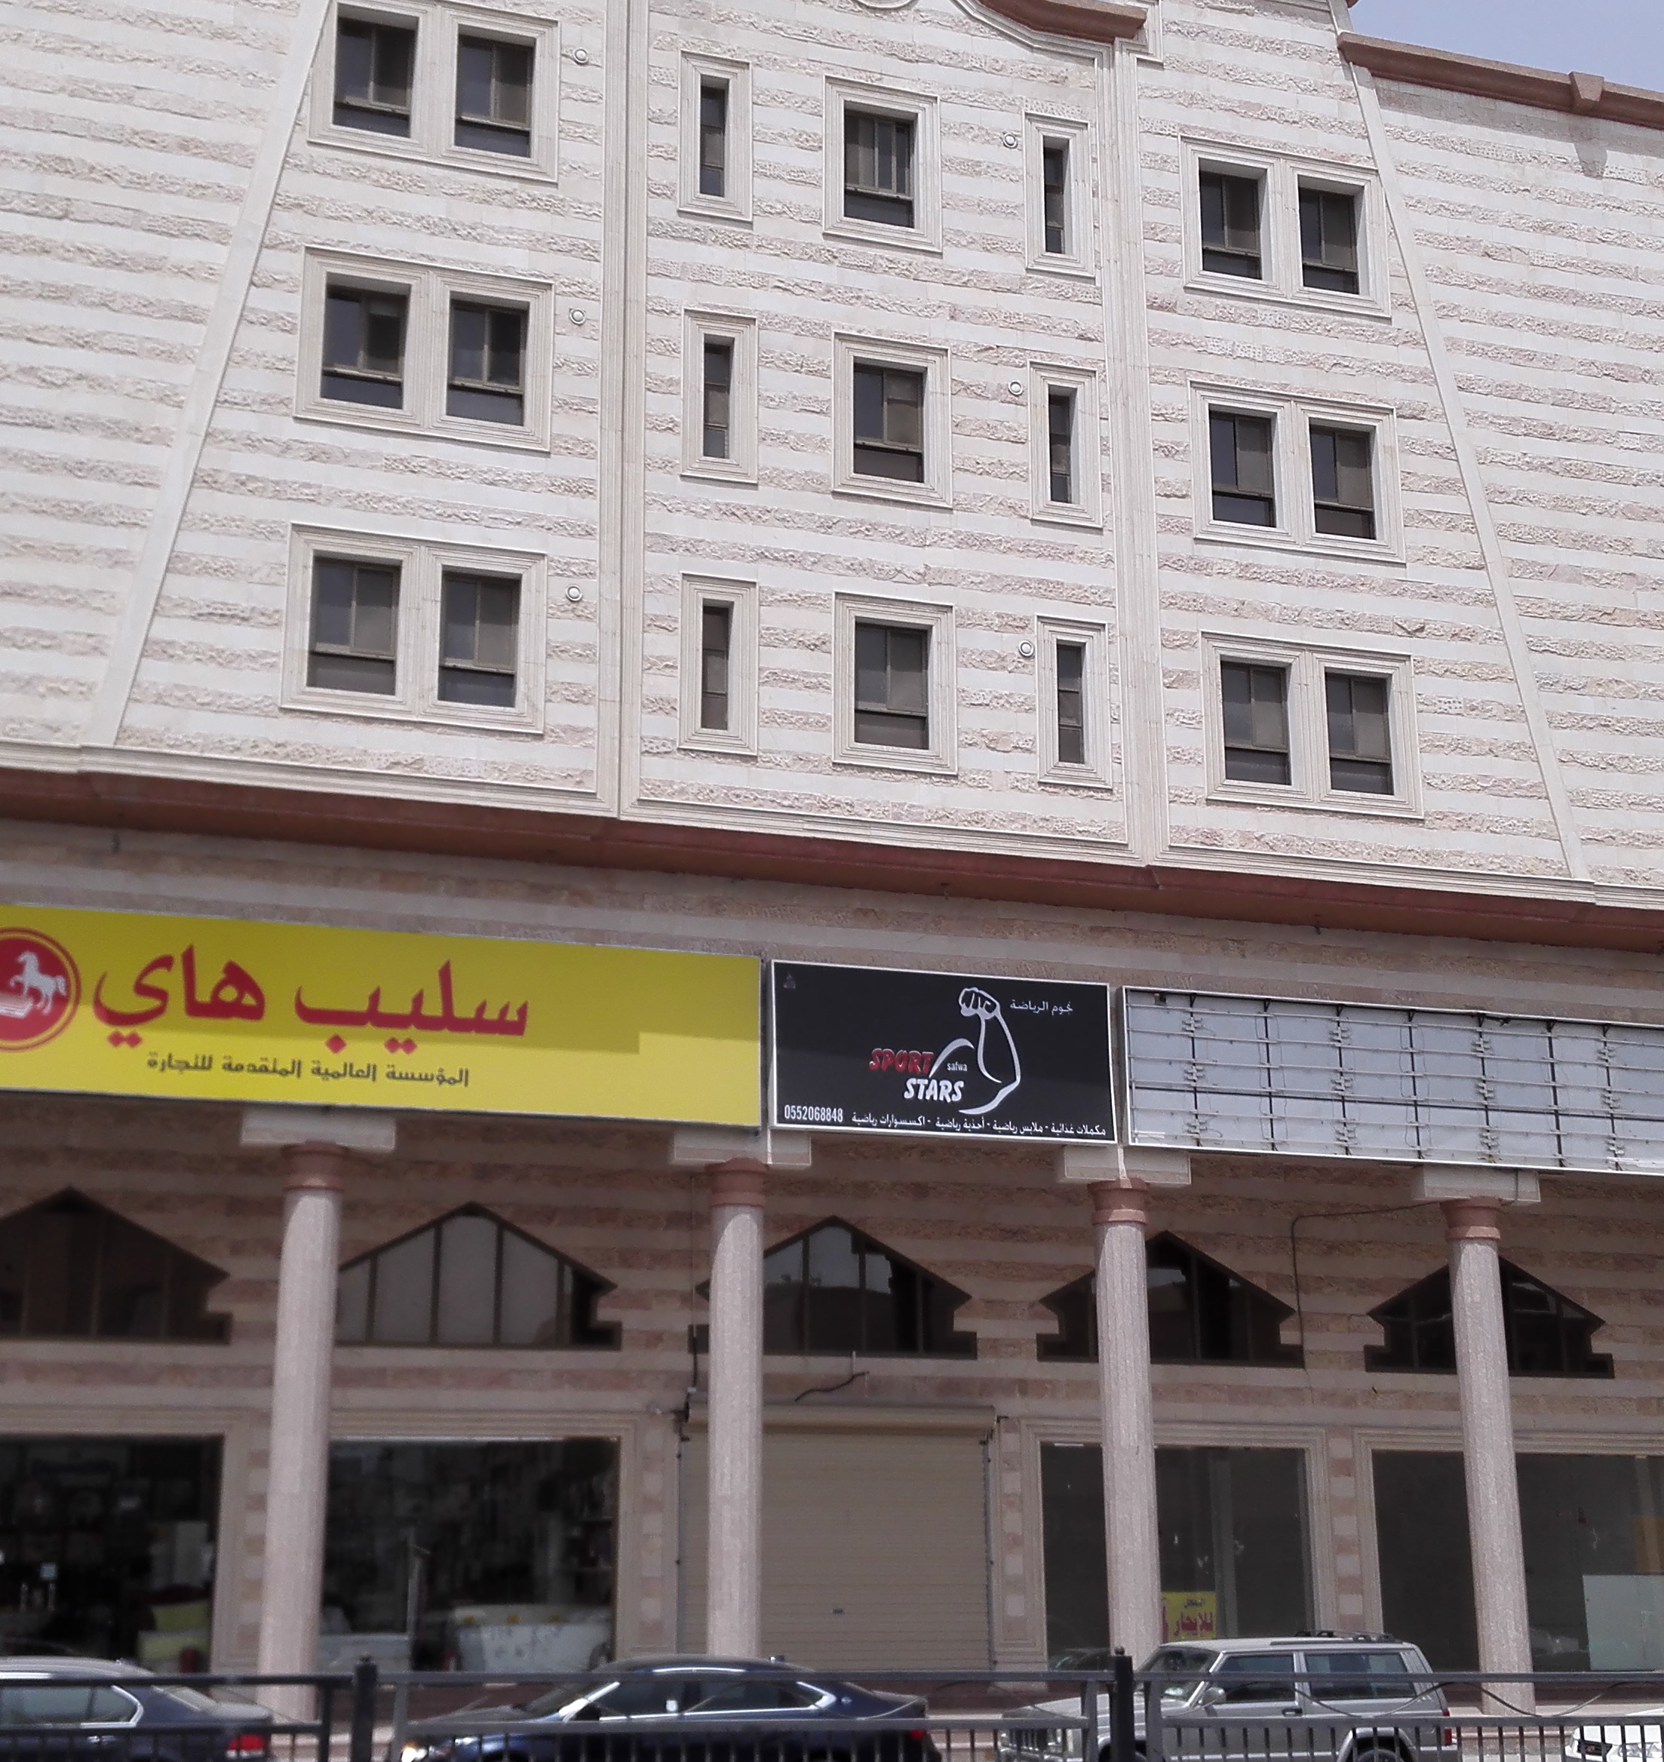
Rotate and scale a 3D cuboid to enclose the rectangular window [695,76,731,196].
[{"bbox_3d":[-1.440,-9.045,28.352,0.349,1.566,0.180,5,-16,-16],"label":"rectangular window"}]

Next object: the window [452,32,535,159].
[{"bbox_3d":[-3.867,-9.100,26.838,0.890,1.570,0.150,4,-16,-17],"label":"window"}]

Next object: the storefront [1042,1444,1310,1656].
[{"bbox_3d":[4.709,9.189,31.387,3.929,3.048,0.140,5,-15,-16],"label":"storefront"}]

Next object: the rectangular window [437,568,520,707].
[{"bbox_3d":[-3.970,-2.717,26.071,0.907,1.593,0.150,5,-15,-17],"label":"rectangular window"}]

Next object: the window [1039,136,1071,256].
[{"bbox_3d":[2.870,-8.683,29.531,0.356,1.613,0.150,4,-15,-17],"label":"window"}]

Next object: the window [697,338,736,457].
[{"bbox_3d":[-1.328,-5.682,27.369,0.369,1.526,0.150,4,-15,-17],"label":"window"}]

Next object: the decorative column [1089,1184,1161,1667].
[{"bbox_3d":[3.469,6.596,27.067,0.700,6.090,0.700,5,-15,-17],"label":"decorative column"}]

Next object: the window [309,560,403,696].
[{"bbox_3d":[-5.176,-2.791,25.352,0.929,1.524,0.150,4,-15,-17],"label":"window"}]

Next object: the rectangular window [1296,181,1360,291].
[{"bbox_3d":[6.605,-8.516,30.967,0.980,1.592,0.150,5,-15,-17],"label":"rectangular window"}]

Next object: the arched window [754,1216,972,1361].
[{"bbox_3d":[0.027,5.334,30.616,3.928,1.805,0.150,4,-15,-17],"label":"arched window"}]

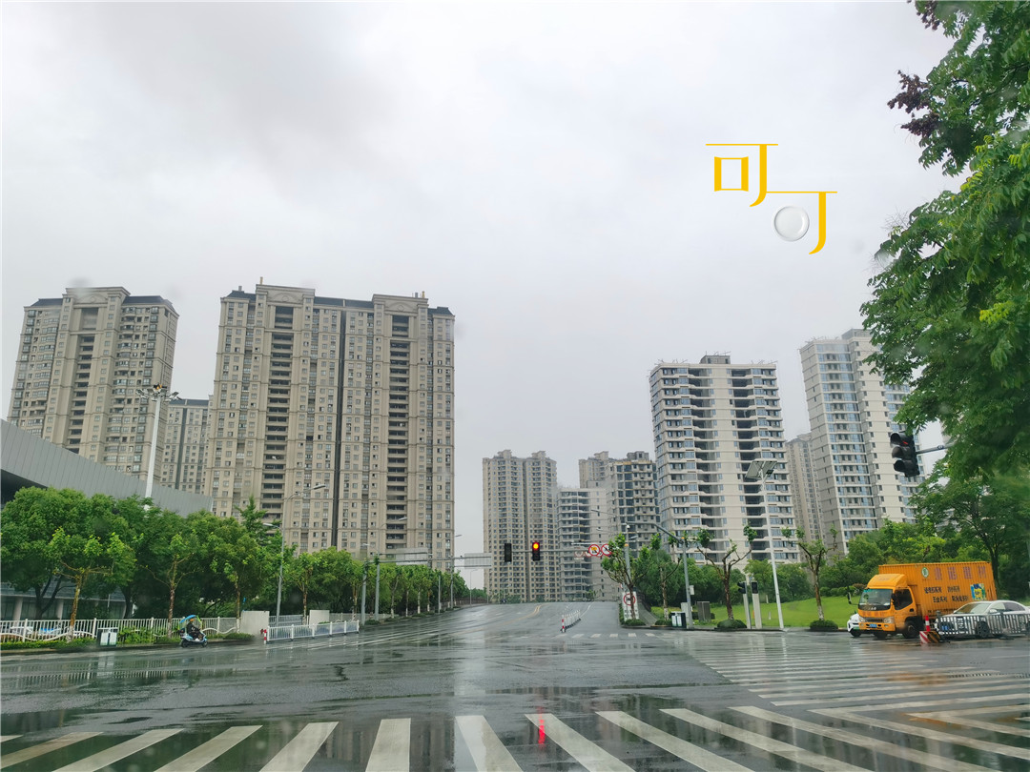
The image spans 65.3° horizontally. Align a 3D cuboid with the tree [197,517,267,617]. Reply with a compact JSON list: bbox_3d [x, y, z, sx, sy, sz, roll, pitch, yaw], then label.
[{"bbox_3d":[-19.589,13.003,55.671,4.897,8.063,4.897,3,-16,-15],"label":"tree"}]

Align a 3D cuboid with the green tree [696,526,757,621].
[{"bbox_3d":[13.364,11.848,50.614,3.838,5.904,3.646,2,-16,-10],"label":"green tree"}]

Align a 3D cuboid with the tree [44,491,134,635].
[{"bbox_3d":[-24.409,10.285,46.074,5.152,8.411,5.152,3,-16,-15],"label":"tree"}]

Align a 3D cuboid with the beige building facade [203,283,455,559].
[{"bbox_3d":[-57.859,22.026,257.896,74.500,104.295,20.000,3,-16,-15],"label":"beige building facade"}]

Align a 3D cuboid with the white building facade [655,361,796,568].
[{"bbox_3d":[58.958,27.150,229.923,33.500,73.692,19.000,-1,-16,-1],"label":"white building facade"}]

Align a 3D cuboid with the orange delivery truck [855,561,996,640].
[{"bbox_3d":[18.354,9.624,36.112,6.100,3.200,2.150,5,-17,-20],"label":"orange delivery truck"}]

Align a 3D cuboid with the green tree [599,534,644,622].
[{"bbox_3d":[7.211,12.927,54.501,3.121,5.916,2.973,2,-16,-10],"label":"green tree"}]

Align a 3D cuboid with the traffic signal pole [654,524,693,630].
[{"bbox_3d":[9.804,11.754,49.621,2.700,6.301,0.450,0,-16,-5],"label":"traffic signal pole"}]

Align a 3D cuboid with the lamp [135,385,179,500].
[{"bbox_3d":[-27.780,8.980,59.973,3.490,19.054,3.490,2,-16,-10],"label":"lamp"}]

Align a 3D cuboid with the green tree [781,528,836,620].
[{"bbox_3d":[18.096,11.698,49.590,3.406,5.721,3.236,2,-16,-10],"label":"green tree"}]

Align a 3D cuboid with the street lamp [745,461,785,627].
[{"bbox_3d":[15.253,9.513,49.185,2.200,10.328,1.300,6,-17,-24],"label":"street lamp"}]

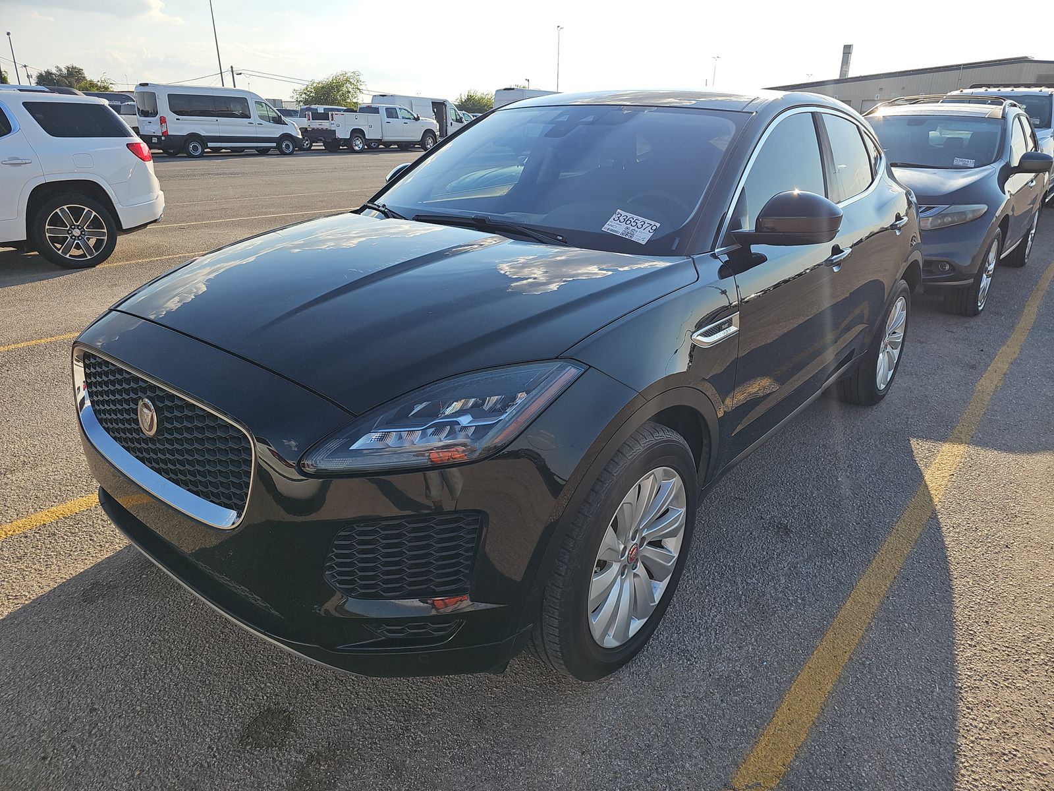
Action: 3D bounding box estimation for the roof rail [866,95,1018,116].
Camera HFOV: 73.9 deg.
[{"bbox_3d":[4.404,-2.989,7.278,1.190,0.200,1.750,17,26,37],"label":"roof rail"}]

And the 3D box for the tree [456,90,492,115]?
[{"bbox_3d":[-4.704,-27.025,66.746,4.230,3.980,4.230,0,22,0],"label":"tree"}]

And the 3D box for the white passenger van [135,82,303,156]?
[{"bbox_3d":[-11.826,-10.763,27.563,2.120,2.560,5.980,18,27,39],"label":"white passenger van"}]

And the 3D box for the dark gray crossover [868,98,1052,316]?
[{"bbox_3d":[4.015,-2.076,7.130,1.950,1.740,4.800,17,26,37],"label":"dark gray crossover"}]

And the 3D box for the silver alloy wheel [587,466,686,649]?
[{"bbox_3d":[0.253,0.433,2.019,0.200,0.525,0.525,16,26,36],"label":"silver alloy wheel"}]

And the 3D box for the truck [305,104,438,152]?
[{"bbox_3d":[-6.718,-12.042,31.541,2.080,2.000,6.450,16,27,35],"label":"truck"}]

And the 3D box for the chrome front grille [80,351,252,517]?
[{"bbox_3d":[-0.928,0.097,1.724,0.900,0.320,0.115,17,27,36],"label":"chrome front grille"}]

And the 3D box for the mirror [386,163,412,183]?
[{"bbox_3d":[-0.605,-1.004,3.365,0.240,0.190,0.190,16,26,37],"label":"mirror"}]

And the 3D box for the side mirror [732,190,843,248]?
[{"bbox_3d":[0.834,-0.560,2.221,0.280,0.175,0.160,17,27,36],"label":"side mirror"}]

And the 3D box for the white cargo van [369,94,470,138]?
[{"bbox_3d":[-5.468,-14.914,38.360,2.080,2.560,5.850,18,27,39],"label":"white cargo van"}]

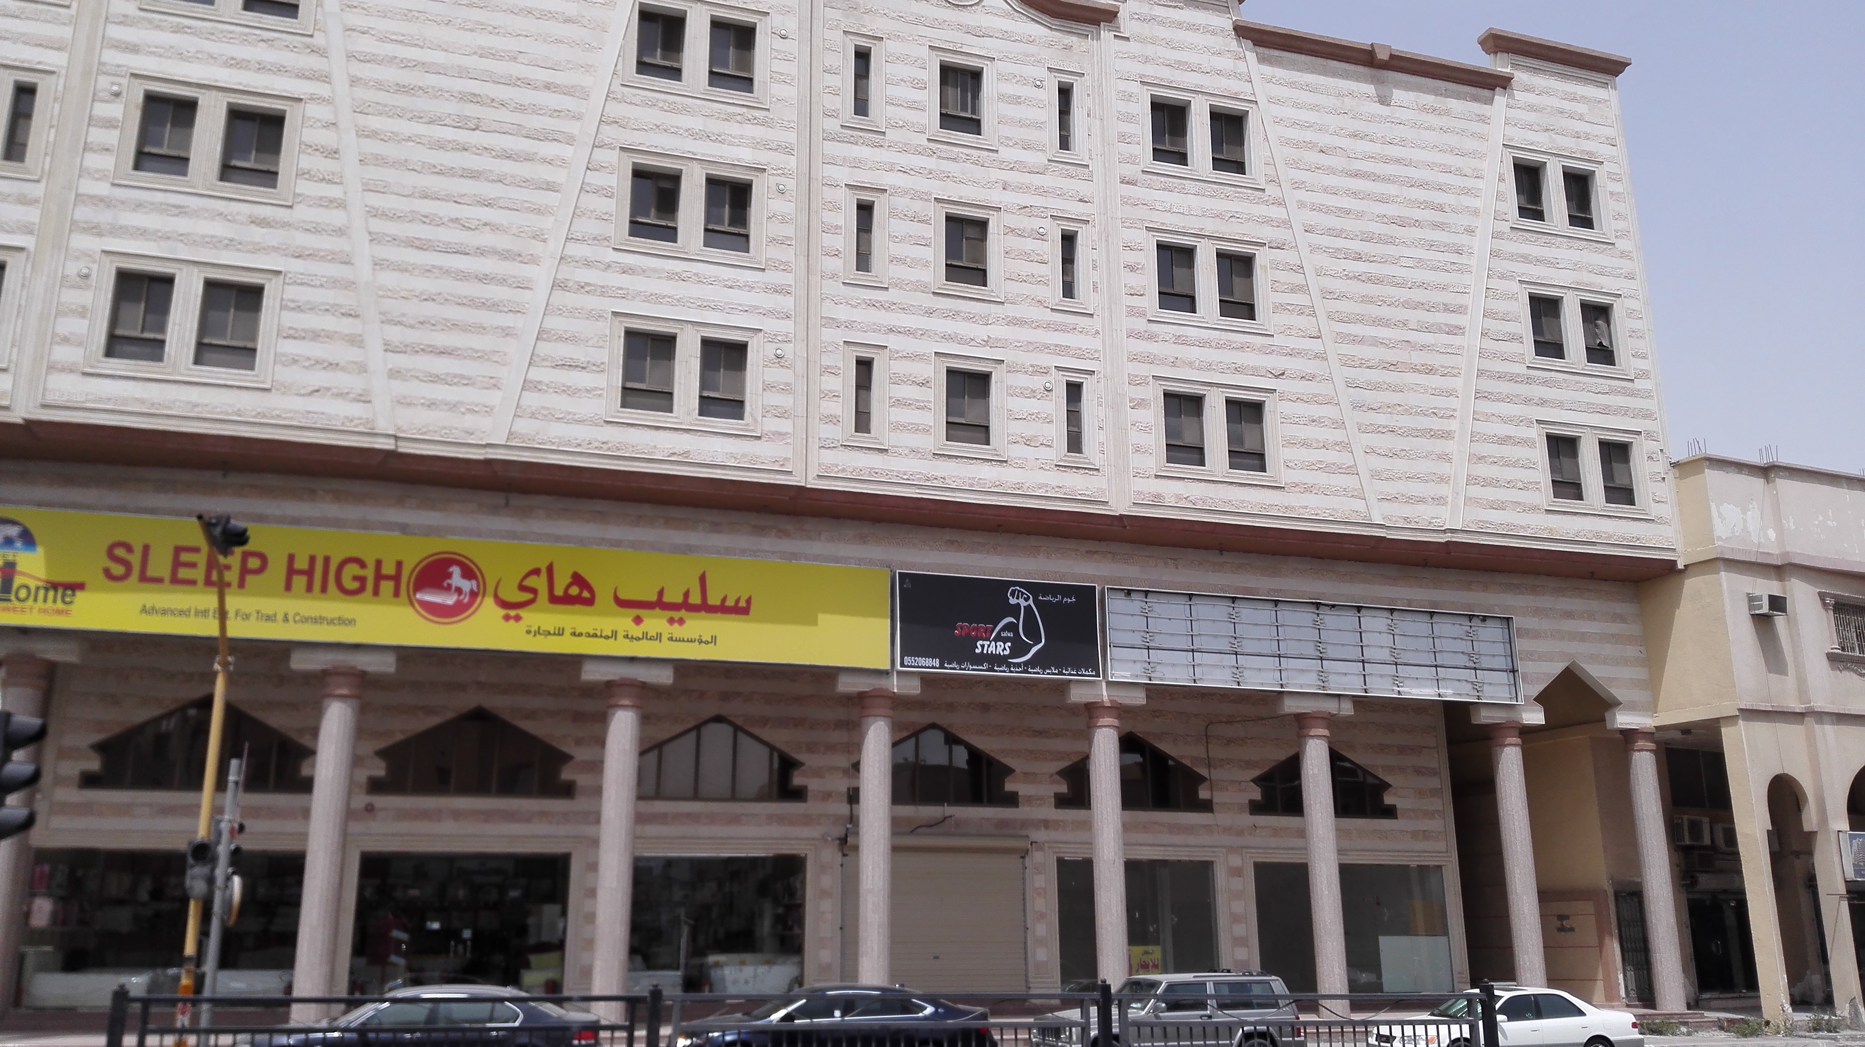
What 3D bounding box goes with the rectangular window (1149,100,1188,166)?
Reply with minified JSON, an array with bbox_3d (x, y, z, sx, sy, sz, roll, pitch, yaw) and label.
[{"bbox_3d":[5.224,-8.625,30.556,0.980,1.592,0.150,5,-15,-17],"label":"rectangular window"}]

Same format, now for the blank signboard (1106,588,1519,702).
[{"bbox_3d":[8.391,2.701,29.924,10.080,1.942,0.220,5,-15,-16],"label":"blank signboard"}]

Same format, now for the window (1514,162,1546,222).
[{"bbox_3d":[14.027,-7.774,32.295,0.920,1.610,0.150,4,-16,-17],"label":"window"}]

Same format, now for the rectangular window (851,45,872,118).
[{"bbox_3d":[-1.440,-9.045,28.352,0.349,1.566,0.180,5,-16,-16],"label":"rectangular window"}]

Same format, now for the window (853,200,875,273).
[{"bbox_3d":[-1.328,-5.682,27.369,0.369,1.526,0.150,4,-15,-17],"label":"window"}]

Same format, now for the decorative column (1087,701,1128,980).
[{"bbox_3d":[3.469,6.596,27.067,0.700,6.090,0.700,5,-15,-17],"label":"decorative column"}]

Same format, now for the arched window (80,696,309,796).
[{"bbox_3d":[-14.101,4.254,26.582,3.924,1.791,0.200,5,-16,-16],"label":"arched window"}]

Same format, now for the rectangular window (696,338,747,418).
[{"bbox_3d":[-3.970,-2.717,26.071,0.907,1.593,0.150,5,-15,-17],"label":"rectangular window"}]

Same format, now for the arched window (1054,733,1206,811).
[{"bbox_3d":[4.518,5.593,31.290,3.916,1.734,0.150,5,-15,-17],"label":"arched window"}]

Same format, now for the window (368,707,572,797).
[{"bbox_3d":[-9.336,4.647,28.026,3.924,1.791,0.200,5,-16,-16],"label":"window"}]

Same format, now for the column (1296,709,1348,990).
[{"bbox_3d":[8.315,7.172,29.320,0.700,6.262,0.700,5,-15,-16],"label":"column"}]

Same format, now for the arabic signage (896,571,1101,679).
[{"bbox_3d":[1.325,1.991,26.804,4.160,1.900,0.200,4,-16,-17],"label":"arabic signage"}]

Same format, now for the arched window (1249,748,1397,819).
[{"bbox_3d":[9.476,6.275,33.629,4.078,1.708,0.140,5,-15,-16],"label":"arched window"}]

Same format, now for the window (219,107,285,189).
[{"bbox_3d":[-11.594,-6.452,23.619,0.910,1.500,0.150,4,-16,-17],"label":"window"}]

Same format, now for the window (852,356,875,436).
[{"bbox_3d":[-1.365,-2.476,26.837,0.380,1.568,0.150,5,-15,-17],"label":"window"}]

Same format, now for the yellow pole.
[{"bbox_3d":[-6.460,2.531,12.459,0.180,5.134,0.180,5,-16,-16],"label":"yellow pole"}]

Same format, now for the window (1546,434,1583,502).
[{"bbox_3d":[14.322,-1.248,31.285,0.847,1.517,0.150,4,-15,-17],"label":"window"}]

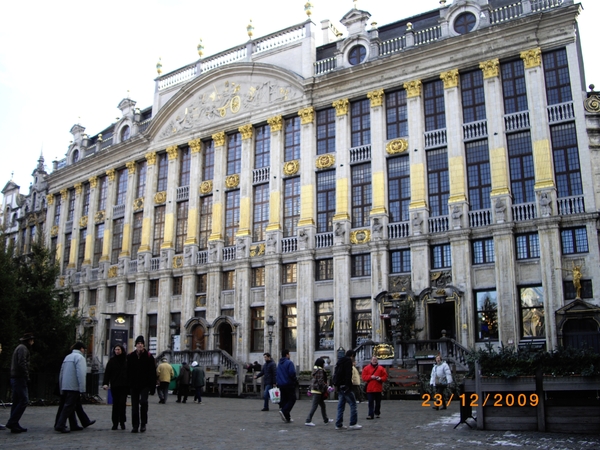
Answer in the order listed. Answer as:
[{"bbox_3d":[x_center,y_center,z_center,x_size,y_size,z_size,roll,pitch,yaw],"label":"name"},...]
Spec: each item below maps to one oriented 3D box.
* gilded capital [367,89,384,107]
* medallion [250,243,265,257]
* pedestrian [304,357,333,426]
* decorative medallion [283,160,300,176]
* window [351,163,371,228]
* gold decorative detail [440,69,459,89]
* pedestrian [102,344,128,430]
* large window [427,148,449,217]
[{"bbox_3d":[4.640,-7.730,40.200,0.960,0.970,0.420,-8,-16,33],"label":"gilded capital"},{"bbox_3d":[-2.678,1.646,42.107,1.232,0.878,0.250,-9,-16,34],"label":"medallion"},{"bbox_3d":[0.444,4.006,15.800,0.620,1.620,0.460,5,-14,-19],"label":"pedestrian"},{"bbox_3d":[-0.564,-3.823,44.177,1.220,1.150,0.250,-9,-17,32],"label":"decorative medallion"},{"bbox_3d":[3.687,-1.720,39.238,1.367,3.903,0.200,-9,-17,33],"label":"window"},{"bbox_3d":[9.074,-8.836,40.050,1.030,1.095,0.450,-8,-16,31],"label":"gold decorative detail"},{"bbox_3d":[-3.684,3.235,13.152,0.580,1.660,0.420,3,-14,-10],"label":"pedestrian"},{"bbox_3d":[7.519,-2.272,35.837,1.286,3.843,0.220,-9,-16,34],"label":"large window"}]

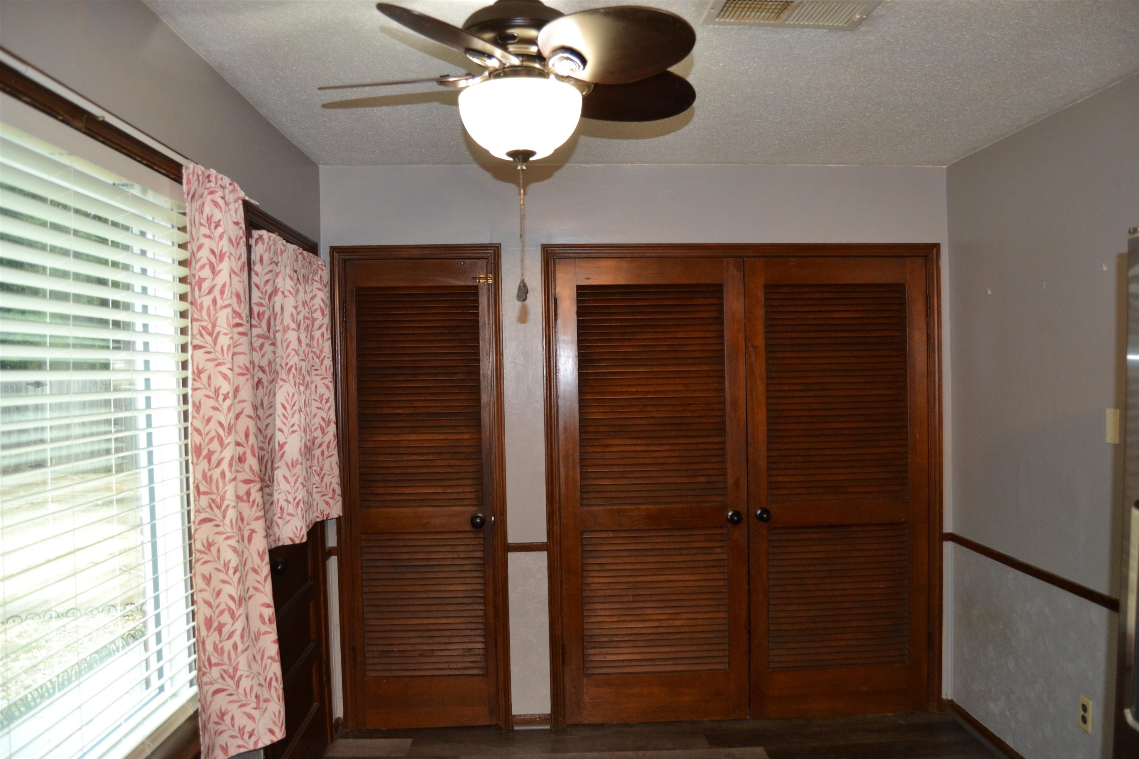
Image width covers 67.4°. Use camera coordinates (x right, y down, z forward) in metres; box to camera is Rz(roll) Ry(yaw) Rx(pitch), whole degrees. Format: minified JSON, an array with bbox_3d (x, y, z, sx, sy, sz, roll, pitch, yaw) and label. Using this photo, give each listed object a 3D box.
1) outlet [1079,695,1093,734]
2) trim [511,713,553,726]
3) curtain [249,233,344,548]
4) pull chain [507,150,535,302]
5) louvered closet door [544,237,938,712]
[{"bbox_3d":[1.745,1.135,2.889,0.010,0.115,0.070,-1,1,-3],"label":"outlet"},{"bbox_3d":[-0.164,1.475,3.703,0.175,0.052,0.016,-1,1,-3],"label":"trim"},{"bbox_3d":[-0.945,0.046,3.025,0.090,1.020,0.860,-1,1,-3],"label":"curtain"},{"bbox_3d":[-0.104,-0.332,1.850,0.055,0.328,0.050,-1,1,-3],"label":"pull chain"},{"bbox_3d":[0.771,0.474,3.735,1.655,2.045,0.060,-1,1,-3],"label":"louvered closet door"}]

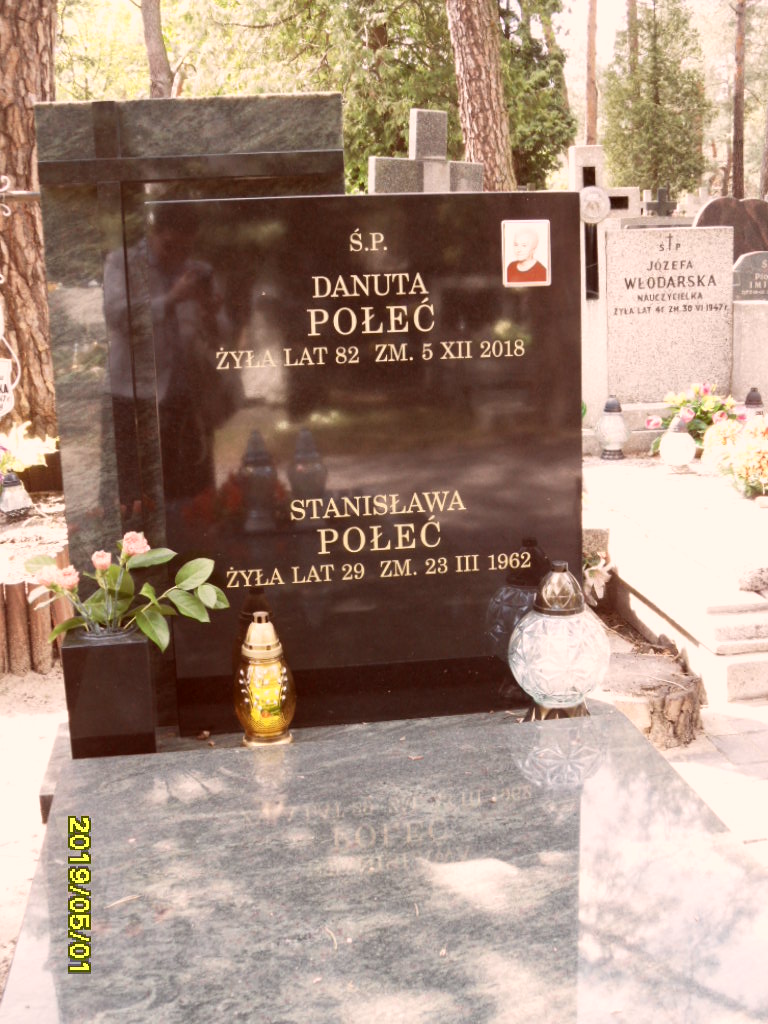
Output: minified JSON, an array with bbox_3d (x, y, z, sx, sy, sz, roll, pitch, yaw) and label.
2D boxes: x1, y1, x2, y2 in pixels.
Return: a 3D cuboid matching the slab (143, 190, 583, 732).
[{"bbox_3d":[-0.016,-0.080,2.230,0.782,0.988,0.060,-3,12,-7],"label":"slab"}]

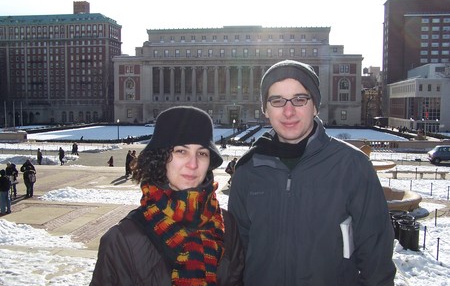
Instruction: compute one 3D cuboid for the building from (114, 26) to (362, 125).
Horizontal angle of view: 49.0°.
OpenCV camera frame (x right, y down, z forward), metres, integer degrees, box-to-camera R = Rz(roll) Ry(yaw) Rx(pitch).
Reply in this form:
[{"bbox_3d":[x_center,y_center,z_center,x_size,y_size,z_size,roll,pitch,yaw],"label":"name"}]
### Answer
[{"bbox_3d":[6.303,-23.939,183.565,80.019,31.997,50.000,1,5,8],"label":"building"}]

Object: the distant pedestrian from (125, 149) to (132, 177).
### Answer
[{"bbox_3d":[-6.533,1.378,33.466,0.420,1.740,0.520,-1,5,-15],"label":"distant pedestrian"}]

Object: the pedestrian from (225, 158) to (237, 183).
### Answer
[{"bbox_3d":[0.406,1.709,28.635,0.550,1.680,0.520,-1,5,-18],"label":"pedestrian"}]

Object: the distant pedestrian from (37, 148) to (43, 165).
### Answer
[{"bbox_3d":[-19.112,1.437,50.928,0.400,1.700,0.520,1,5,12],"label":"distant pedestrian"}]

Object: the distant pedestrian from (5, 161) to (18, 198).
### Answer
[{"bbox_3d":[-9.627,1.684,22.289,0.580,1.700,0.500,4,6,41],"label":"distant pedestrian"}]

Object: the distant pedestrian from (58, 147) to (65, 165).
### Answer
[{"bbox_3d":[-15.433,1.285,46.714,0.450,1.720,0.520,1,5,6],"label":"distant pedestrian"}]

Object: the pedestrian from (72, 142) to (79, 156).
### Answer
[{"bbox_3d":[-19.524,0.824,64.639,0.420,1.700,0.520,1,5,12],"label":"pedestrian"}]

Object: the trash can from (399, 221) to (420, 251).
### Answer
[{"bbox_3d":[5.309,2.677,14.200,0.600,0.800,0.600,1,5,8],"label":"trash can"}]

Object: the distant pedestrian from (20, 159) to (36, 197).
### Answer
[{"bbox_3d":[-8.922,1.632,22.445,0.660,1.730,0.480,1,5,9],"label":"distant pedestrian"}]

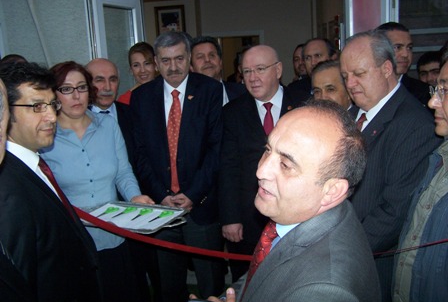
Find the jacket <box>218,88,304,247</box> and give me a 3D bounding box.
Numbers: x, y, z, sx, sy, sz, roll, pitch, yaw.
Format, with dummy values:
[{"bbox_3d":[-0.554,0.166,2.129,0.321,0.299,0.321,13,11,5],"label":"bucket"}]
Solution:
[{"bbox_3d":[0.217,0.066,2.250,0.520,0.740,0.300,-2,11,8],"label":"jacket"}]

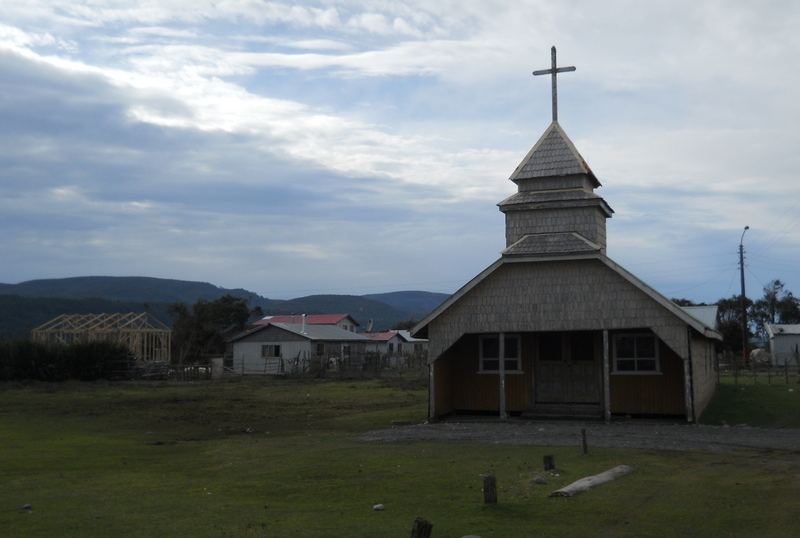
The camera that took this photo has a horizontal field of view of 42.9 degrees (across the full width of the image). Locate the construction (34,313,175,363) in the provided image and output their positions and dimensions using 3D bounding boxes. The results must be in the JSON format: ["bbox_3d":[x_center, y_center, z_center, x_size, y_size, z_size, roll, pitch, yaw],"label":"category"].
[{"bbox_3d":[-22.451,5.263,77.000,8.400,3.900,6.400,-2,-5,20],"label":"construction"}]

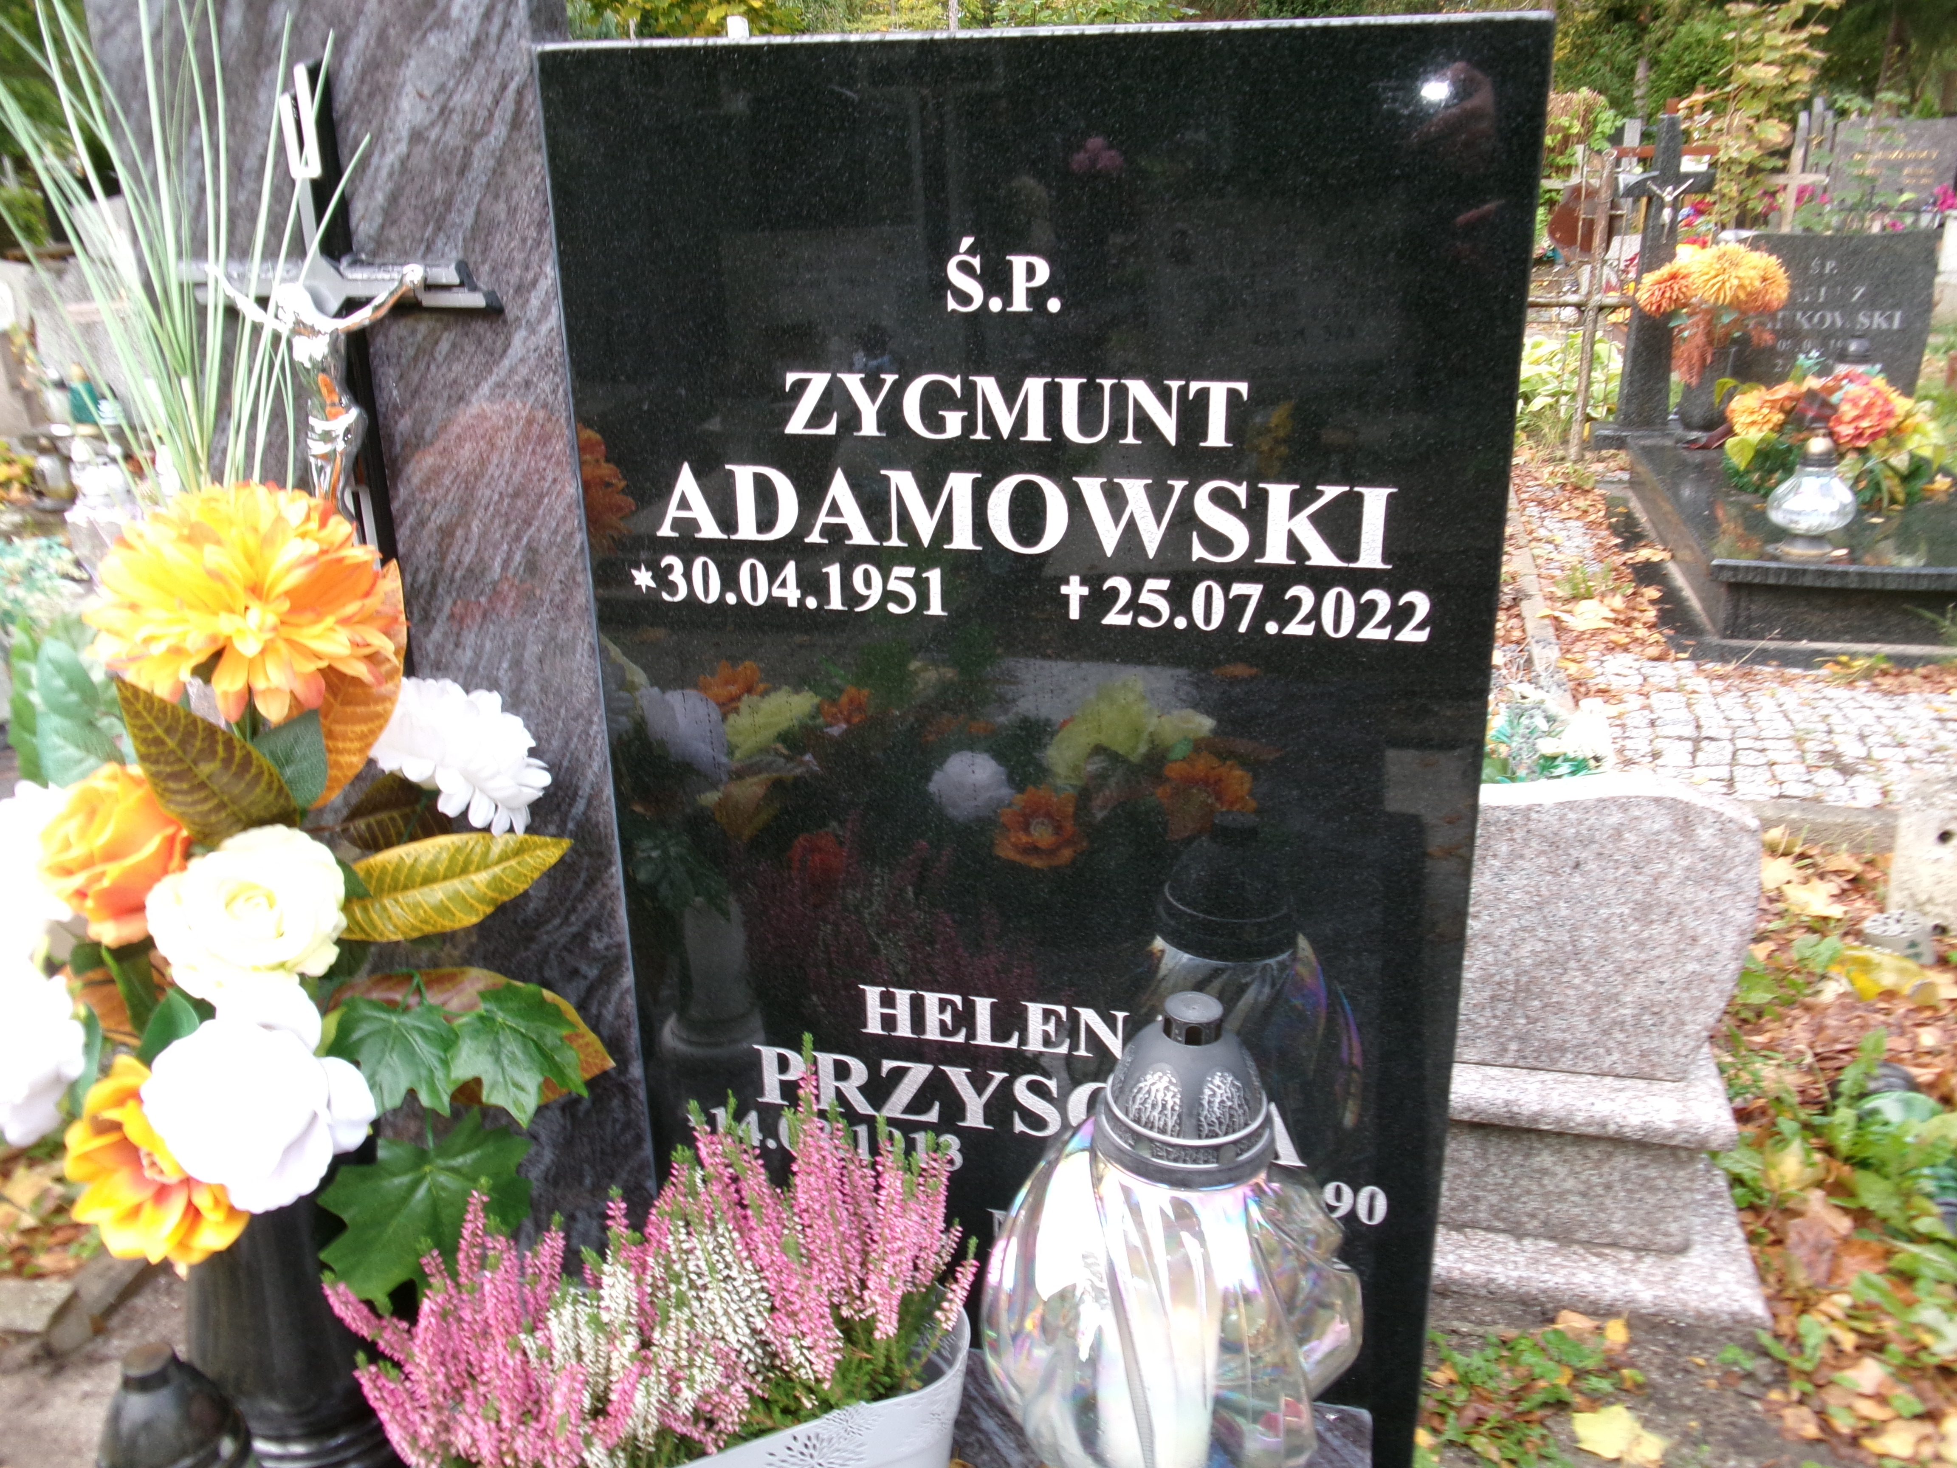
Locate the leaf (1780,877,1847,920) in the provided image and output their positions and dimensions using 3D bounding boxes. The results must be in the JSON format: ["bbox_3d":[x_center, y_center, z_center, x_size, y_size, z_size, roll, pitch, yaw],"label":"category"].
[{"bbox_3d":[1.446,0.285,2.746,0.115,0.030,0.150,10,22,28],"label":"leaf"}]

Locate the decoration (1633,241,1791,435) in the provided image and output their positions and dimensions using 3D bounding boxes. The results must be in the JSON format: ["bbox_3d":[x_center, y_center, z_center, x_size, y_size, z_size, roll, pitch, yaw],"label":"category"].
[{"bbox_3d":[2.462,-1.315,5.292,0.470,0.600,0.360,4,20,15],"label":"decoration"}]

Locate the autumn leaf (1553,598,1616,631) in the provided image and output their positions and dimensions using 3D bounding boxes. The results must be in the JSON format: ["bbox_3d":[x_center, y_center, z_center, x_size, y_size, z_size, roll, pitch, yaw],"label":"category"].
[{"bbox_3d":[1.614,-0.315,4.205,0.170,0.040,0.180,7,21,20],"label":"autumn leaf"}]

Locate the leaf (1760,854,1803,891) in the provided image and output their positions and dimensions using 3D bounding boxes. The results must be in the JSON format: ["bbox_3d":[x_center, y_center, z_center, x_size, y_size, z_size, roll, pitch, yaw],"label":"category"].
[{"bbox_3d":[1.437,0.249,2.847,0.100,0.030,0.130,9,22,27],"label":"leaf"}]

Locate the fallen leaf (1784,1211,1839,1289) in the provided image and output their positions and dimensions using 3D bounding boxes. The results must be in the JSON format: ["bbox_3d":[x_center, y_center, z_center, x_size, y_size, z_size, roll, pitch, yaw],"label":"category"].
[{"bbox_3d":[0.958,0.594,1.821,0.065,0.020,0.110,11,49,30],"label":"fallen leaf"}]

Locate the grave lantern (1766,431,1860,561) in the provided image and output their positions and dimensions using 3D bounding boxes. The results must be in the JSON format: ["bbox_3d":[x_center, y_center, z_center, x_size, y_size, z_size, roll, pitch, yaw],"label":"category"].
[{"bbox_3d":[2.031,-0.583,3.818,0.220,0.290,0.220,4,20,15],"label":"grave lantern"}]

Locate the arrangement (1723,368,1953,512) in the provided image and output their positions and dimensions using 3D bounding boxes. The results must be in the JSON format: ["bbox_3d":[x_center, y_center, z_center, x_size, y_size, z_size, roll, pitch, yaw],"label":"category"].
[{"bbox_3d":[2.481,-0.885,4.565,0.560,0.340,0.380,4,20,15],"label":"arrangement"}]

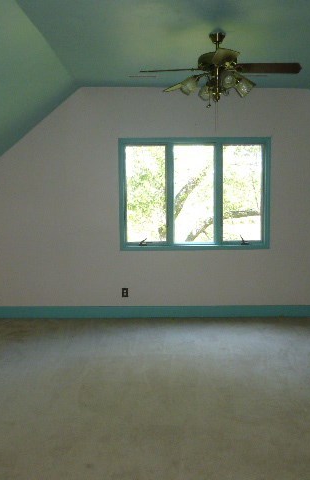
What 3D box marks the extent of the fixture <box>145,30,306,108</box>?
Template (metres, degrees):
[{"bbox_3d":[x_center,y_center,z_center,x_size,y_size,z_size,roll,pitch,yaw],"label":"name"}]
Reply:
[{"bbox_3d":[0.479,-1.300,3.378,1.215,0.538,1.191,0,7,0],"label":"fixture"}]

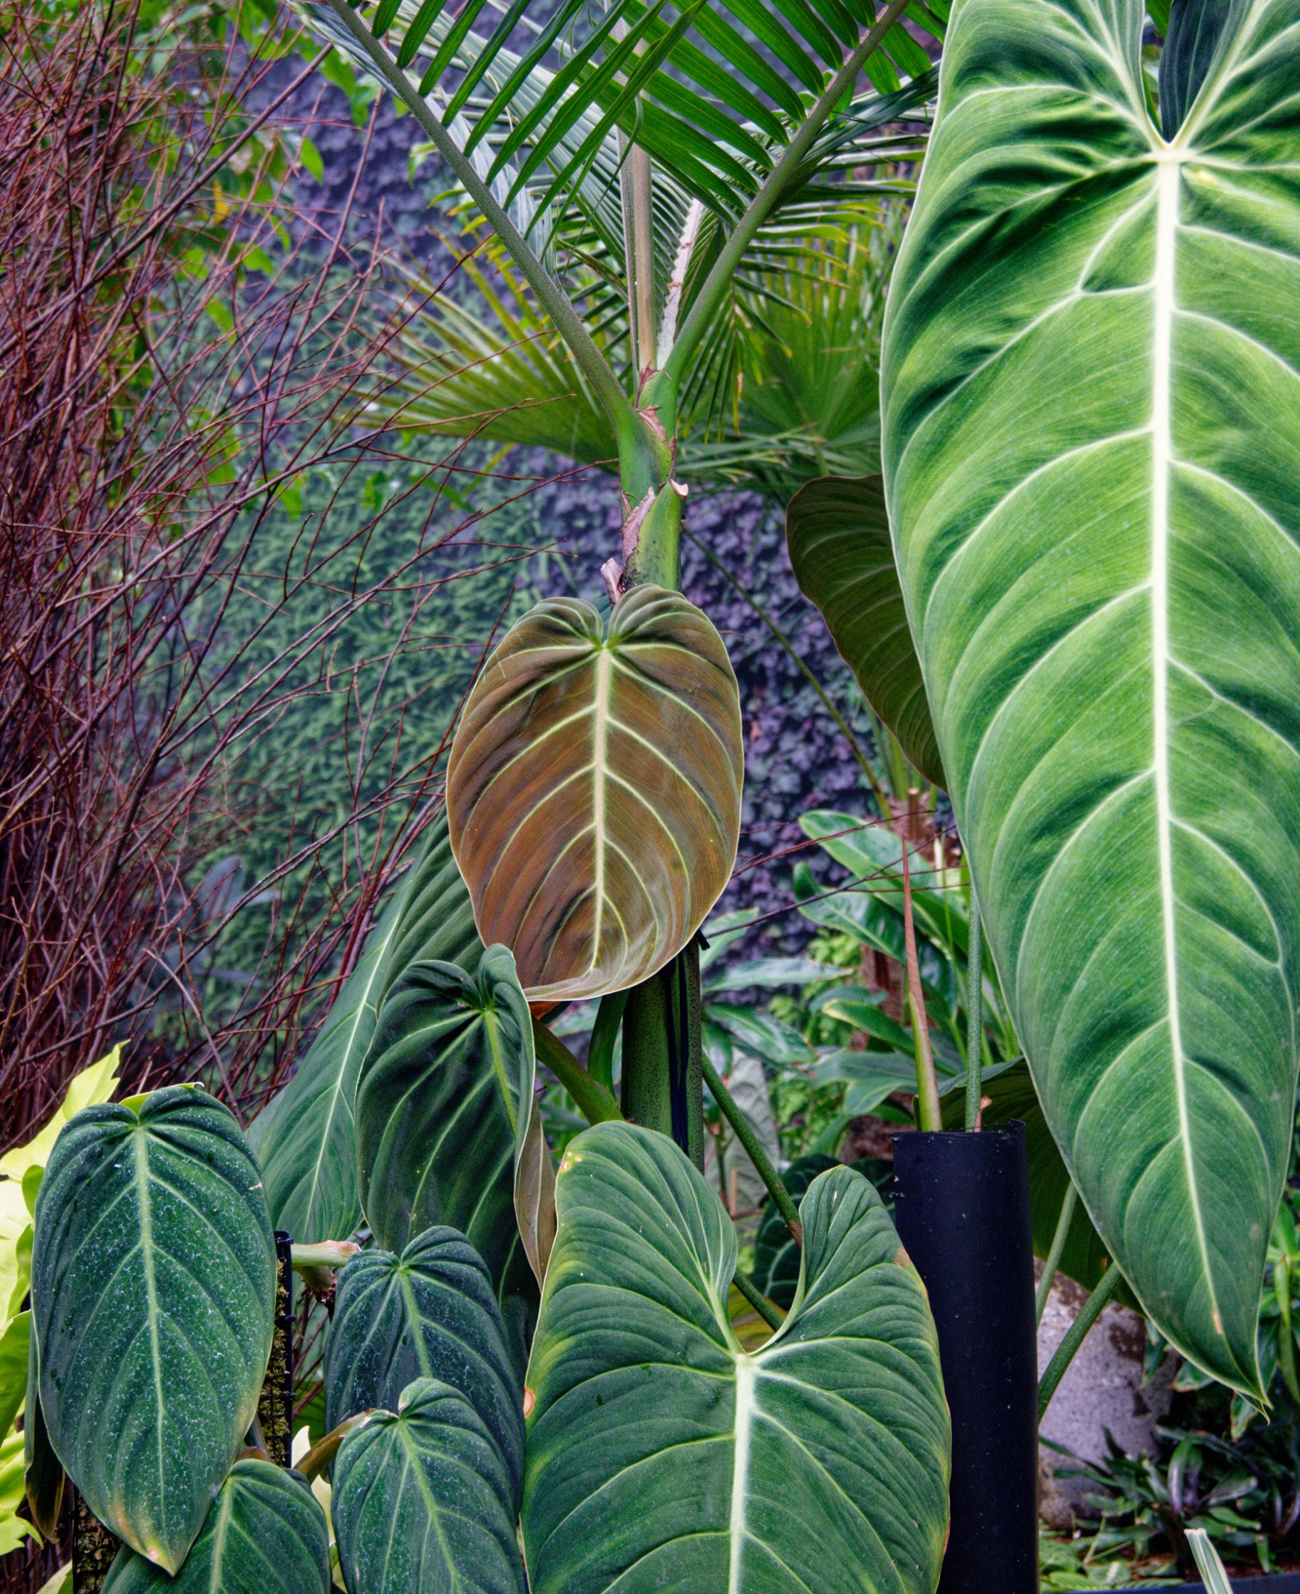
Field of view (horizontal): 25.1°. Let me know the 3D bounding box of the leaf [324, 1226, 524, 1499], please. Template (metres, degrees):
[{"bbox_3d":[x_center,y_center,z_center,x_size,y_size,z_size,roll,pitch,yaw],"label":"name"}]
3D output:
[{"bbox_3d":[-0.110,0.311,1.470,0.105,0.190,0.045,-12,-13,0],"label":"leaf"}]

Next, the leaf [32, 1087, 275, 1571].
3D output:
[{"bbox_3d":[-0.240,0.258,1.420,0.115,0.235,0.045,-3,-14,-3],"label":"leaf"}]

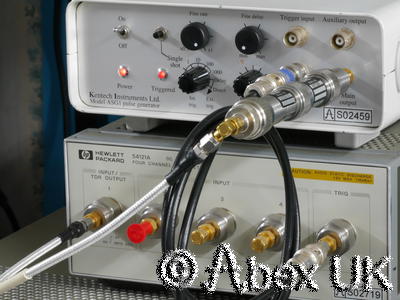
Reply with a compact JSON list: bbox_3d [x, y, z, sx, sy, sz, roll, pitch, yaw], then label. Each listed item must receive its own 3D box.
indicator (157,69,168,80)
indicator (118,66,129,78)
[{"bbox_3d":[-0.023,-0.045,1.176,0.006,0.006,0.005,5,15,24],"label":"indicator"},{"bbox_3d":[-0.047,-0.048,1.200,0.006,0.006,0.004,5,14,23],"label":"indicator"}]

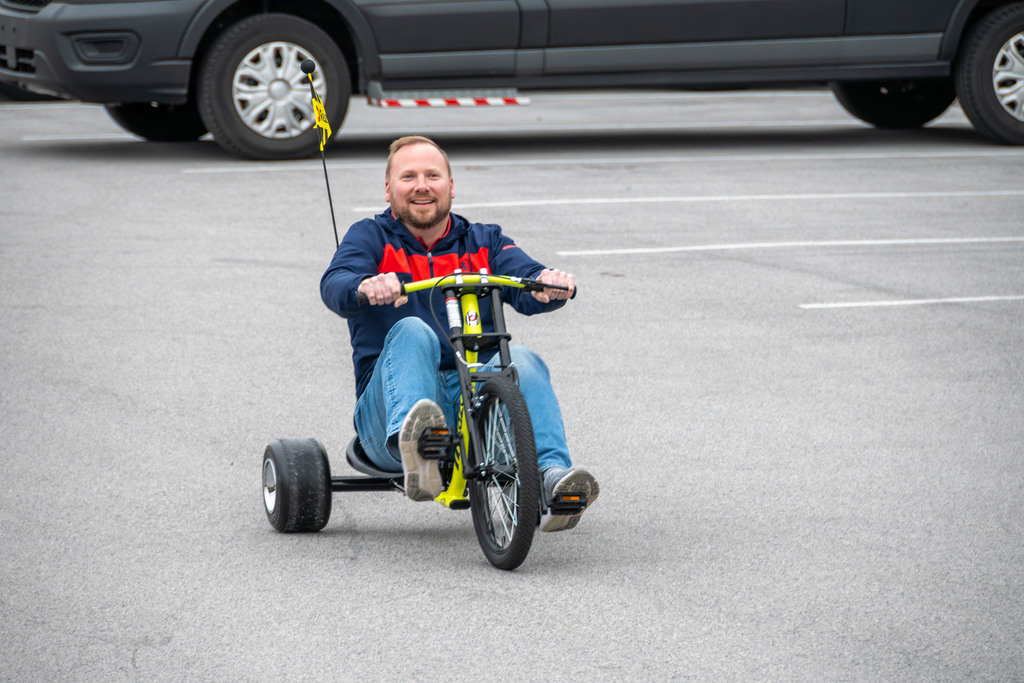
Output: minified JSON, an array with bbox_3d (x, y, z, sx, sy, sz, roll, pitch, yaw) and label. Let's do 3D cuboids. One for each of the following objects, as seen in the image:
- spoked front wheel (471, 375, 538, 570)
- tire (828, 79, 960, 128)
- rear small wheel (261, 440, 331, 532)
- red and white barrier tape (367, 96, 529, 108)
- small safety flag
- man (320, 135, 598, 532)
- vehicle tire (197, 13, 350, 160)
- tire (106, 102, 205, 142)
[{"bbox_3d":[-0.021,0.341,22.050,0.070,0.500,0.500,-3,5,-15],"label":"spoked front wheel"},{"bbox_3d":[1.903,-1.401,42.193,0.700,0.690,0.235,-2,5,-19],"label":"tire"},{"bbox_3d":[-0.578,0.389,23.050,0.143,0.250,0.250,-3,5,-12],"label":"rear small wheel"},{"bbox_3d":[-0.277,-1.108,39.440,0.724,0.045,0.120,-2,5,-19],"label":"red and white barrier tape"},{"bbox_3d":[-0.522,-0.624,23.250,0.070,0.205,0.130,-1,5,-12],"label":"small safety flag"},{"bbox_3d":[-0.148,-0.026,22.420,0.660,0.980,1.070,-1,5,-7],"label":"man"},{"bbox_3d":[-1.097,-1.165,39.360,0.700,0.690,0.235,-2,5,-19],"label":"vehicle tire"},{"bbox_3d":[-1.649,-1.300,40.996,0.700,0.690,0.235,-2,5,-19],"label":"tire"}]

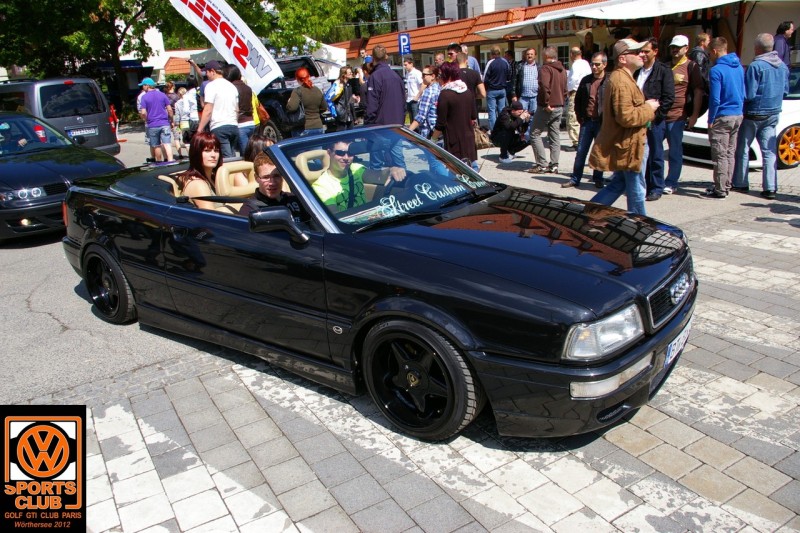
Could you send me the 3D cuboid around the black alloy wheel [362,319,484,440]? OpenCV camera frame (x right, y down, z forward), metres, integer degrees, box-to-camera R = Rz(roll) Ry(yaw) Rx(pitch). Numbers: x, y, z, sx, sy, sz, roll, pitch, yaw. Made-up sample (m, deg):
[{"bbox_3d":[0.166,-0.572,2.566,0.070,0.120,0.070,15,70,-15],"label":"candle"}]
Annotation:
[{"bbox_3d":[0.118,0.488,2.758,0.599,0.599,0.210,11,21,35],"label":"black alloy wheel"}]

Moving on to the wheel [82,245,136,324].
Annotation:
[{"bbox_3d":[-1.978,0.090,4.233,0.599,0.599,0.210,11,21,35],"label":"wheel"}]

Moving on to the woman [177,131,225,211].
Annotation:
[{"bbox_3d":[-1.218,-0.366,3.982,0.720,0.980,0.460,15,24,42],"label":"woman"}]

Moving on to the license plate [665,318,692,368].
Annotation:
[{"bbox_3d":[1.293,0.352,2.780,0.030,0.115,0.520,11,21,35],"label":"license plate"}]

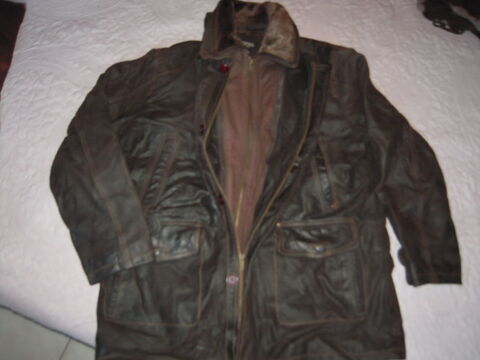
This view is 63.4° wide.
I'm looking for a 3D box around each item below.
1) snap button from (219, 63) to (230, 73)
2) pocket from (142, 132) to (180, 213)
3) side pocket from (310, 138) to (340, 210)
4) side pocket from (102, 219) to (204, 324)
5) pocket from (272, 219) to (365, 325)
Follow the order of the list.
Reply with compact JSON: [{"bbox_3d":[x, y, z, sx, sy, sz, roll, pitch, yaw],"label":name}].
[{"bbox_3d":[-0.041,-0.299,1.034,0.019,0.008,0.019,-1,71,0],"label":"snap button"},{"bbox_3d":[-0.189,-0.022,0.939,0.034,0.015,0.202,11,71,4],"label":"pocket"},{"bbox_3d":[0.202,-0.016,0.936,0.030,0.015,0.182,-9,71,-3],"label":"side pocket"},{"bbox_3d":[-0.189,0.200,0.862,0.212,0.025,0.219,-1,71,0],"label":"side pocket"},{"bbox_3d":[0.177,0.199,0.862,0.195,0.025,0.219,1,71,0],"label":"pocket"}]

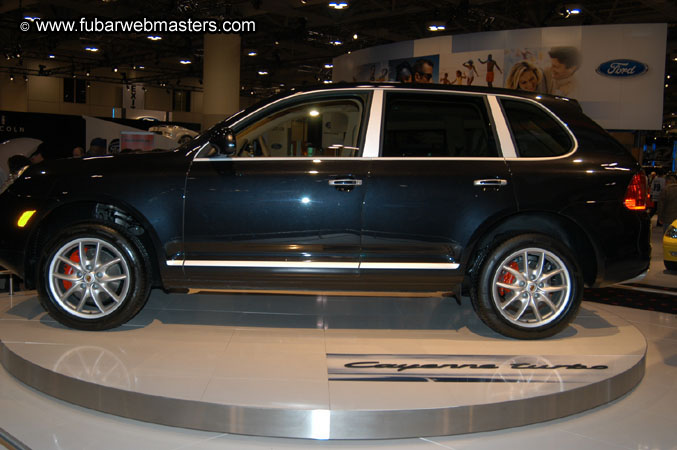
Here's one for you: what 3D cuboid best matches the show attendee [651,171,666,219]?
[{"bbox_3d":[9.529,-0.818,20.120,0.520,1.696,0.360,4,5,30],"label":"show attendee"}]

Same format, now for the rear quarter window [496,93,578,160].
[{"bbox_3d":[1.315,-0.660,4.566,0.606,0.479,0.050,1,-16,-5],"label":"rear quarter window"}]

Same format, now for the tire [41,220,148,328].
[{"bbox_3d":[-1.595,0.328,4.459,0.715,0.710,0.280,1,4,-2],"label":"tire"}]

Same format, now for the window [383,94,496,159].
[{"bbox_3d":[0.681,-0.659,4.495,0.764,0.464,0.050,1,-16,-2],"label":"window"}]

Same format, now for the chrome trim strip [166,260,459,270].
[{"bbox_3d":[-0.156,0.258,4.356,1.886,0.035,0.030,1,4,-1],"label":"chrome trim strip"}]

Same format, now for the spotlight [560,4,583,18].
[{"bbox_3d":[8.822,-8.049,25.497,0.720,0.360,0.620,2,4,0],"label":"spotlight"}]

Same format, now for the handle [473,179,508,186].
[{"bbox_3d":[0.983,-0.273,4.367,0.219,0.041,0.050,1,4,-2],"label":"handle"}]

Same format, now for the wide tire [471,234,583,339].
[{"bbox_3d":[1.258,0.397,4.535,0.715,0.710,0.280,1,4,-2],"label":"wide tire"}]

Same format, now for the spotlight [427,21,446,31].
[{"bbox_3d":[4.142,-8.410,28.581,0.800,0.360,0.650,2,4,0],"label":"spotlight"}]

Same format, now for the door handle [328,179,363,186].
[{"bbox_3d":[0.047,-0.271,4.345,0.216,0.041,0.050,1,4,-2],"label":"door handle"}]

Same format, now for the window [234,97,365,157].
[{"bbox_3d":[-0.255,-0.640,4.459,0.851,0.434,0.050,1,-16,-2],"label":"window"}]

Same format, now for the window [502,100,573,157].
[{"bbox_3d":[1.342,-0.655,4.568,0.478,0.433,0.050,1,-16,-5],"label":"window"}]

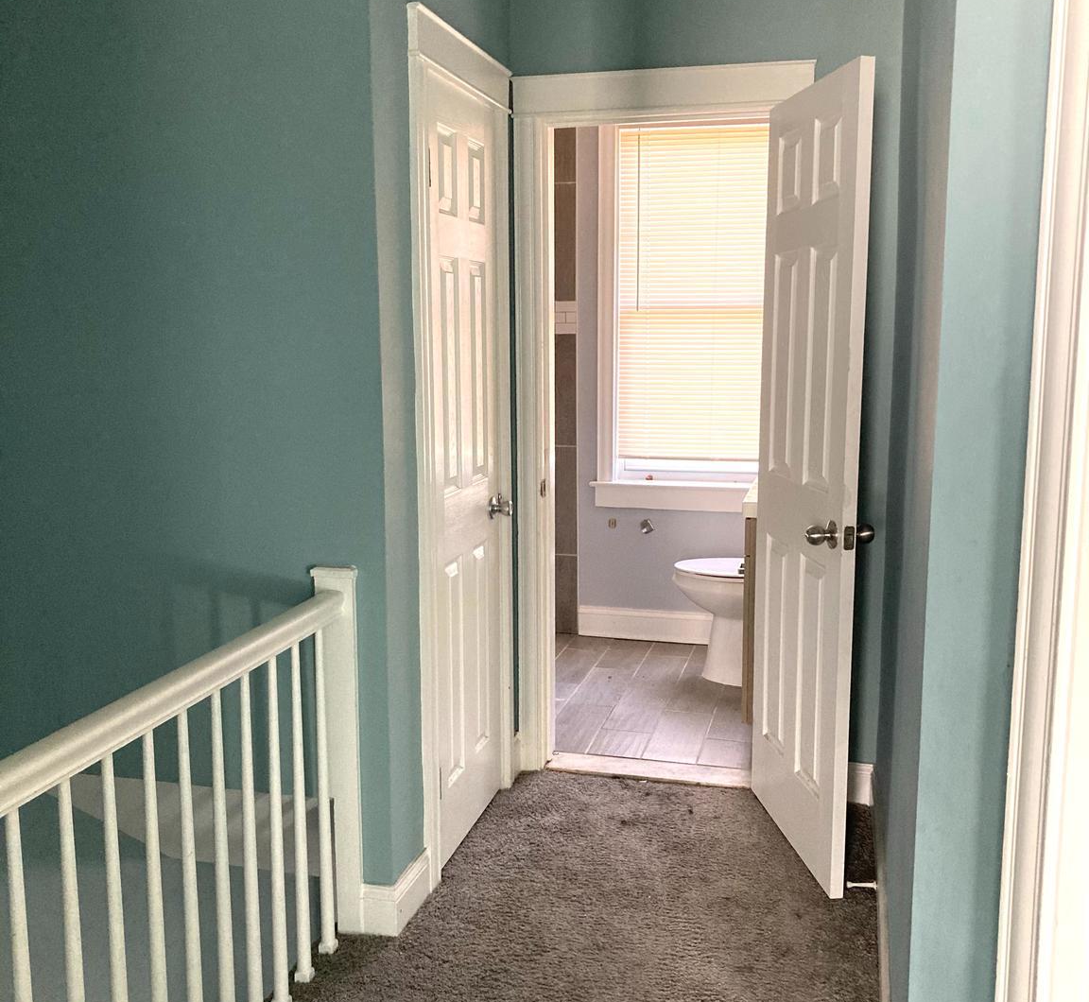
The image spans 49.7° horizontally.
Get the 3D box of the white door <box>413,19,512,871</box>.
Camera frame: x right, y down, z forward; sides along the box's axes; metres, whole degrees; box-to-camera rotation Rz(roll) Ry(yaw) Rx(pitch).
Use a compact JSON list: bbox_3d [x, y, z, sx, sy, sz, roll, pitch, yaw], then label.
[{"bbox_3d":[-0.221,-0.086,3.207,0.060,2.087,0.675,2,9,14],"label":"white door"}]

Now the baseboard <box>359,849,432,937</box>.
[{"bbox_3d":[-0.360,0.954,2.878,0.089,0.112,0.247,2,9,14],"label":"baseboard"}]

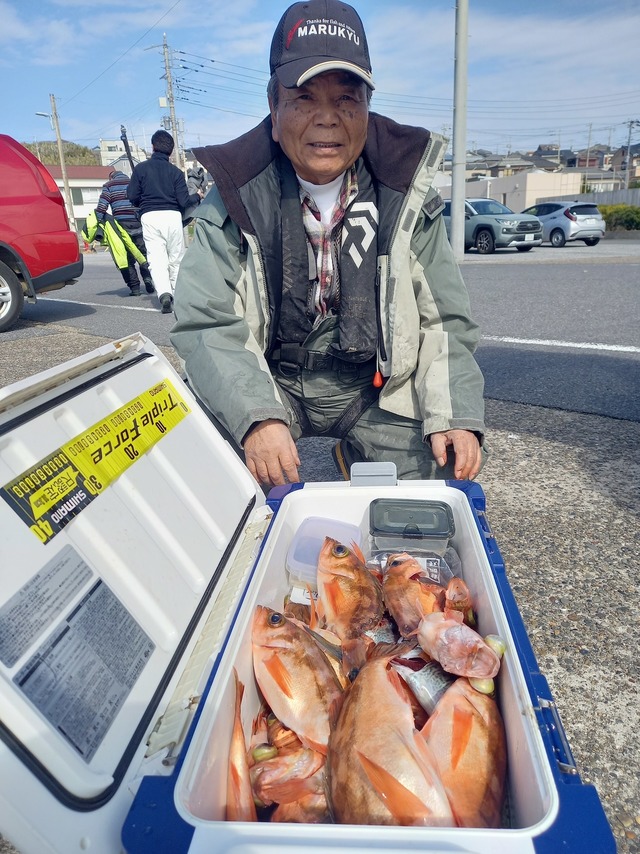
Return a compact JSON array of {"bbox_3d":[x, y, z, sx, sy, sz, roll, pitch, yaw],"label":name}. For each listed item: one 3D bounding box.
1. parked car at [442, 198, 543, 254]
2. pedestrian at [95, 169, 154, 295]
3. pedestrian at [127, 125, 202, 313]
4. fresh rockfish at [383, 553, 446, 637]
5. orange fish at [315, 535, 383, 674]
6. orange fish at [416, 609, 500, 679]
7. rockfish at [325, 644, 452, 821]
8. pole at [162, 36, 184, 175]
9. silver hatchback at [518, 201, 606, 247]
[{"bbox_3d":[5.070,-6.493,19.945,1.860,1.690,4.600,-12,19,-28],"label":"parked car"},{"bbox_3d":[-2.410,-2.507,7.932,0.620,1.560,0.600,-6,17,-10],"label":"pedestrian"},{"bbox_3d":[-1.515,-1.988,6.064,0.650,1.700,0.550,-5,17,-8],"label":"pedestrian"},{"bbox_3d":[0.102,0.213,0.718,0.070,0.050,0.184,21,29,-8],"label":"fresh rockfish"},{"bbox_3d":[0.024,0.205,0.744,0.075,0.045,0.211,-7,29,-3],"label":"orange fish"},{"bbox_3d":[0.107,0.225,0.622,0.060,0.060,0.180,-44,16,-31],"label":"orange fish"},{"bbox_3d":[0.063,0.301,0.550,0.090,0.055,0.230,0,40,7],"label":"rockfish"},{"bbox_3d":[-8.538,-16.729,36.611,0.420,11.728,0.420,-3,17,0],"label":"pole"},{"bbox_3d":[8.725,-7.544,23.180,1.695,1.485,4.030,-9,18,-21],"label":"silver hatchback"}]

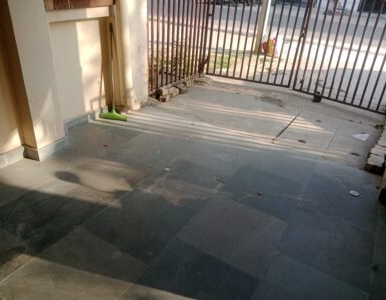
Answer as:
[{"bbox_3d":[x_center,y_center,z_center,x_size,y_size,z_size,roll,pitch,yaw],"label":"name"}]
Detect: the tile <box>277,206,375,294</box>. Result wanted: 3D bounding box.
[{"bbox_3d":[0.949,0.664,2.127,0.581,0.020,0.601,20,32,25],"label":"tile"}]

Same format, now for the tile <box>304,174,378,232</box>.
[{"bbox_3d":[1.260,0.438,2.587,0.581,0.020,0.598,20,32,25],"label":"tile"}]

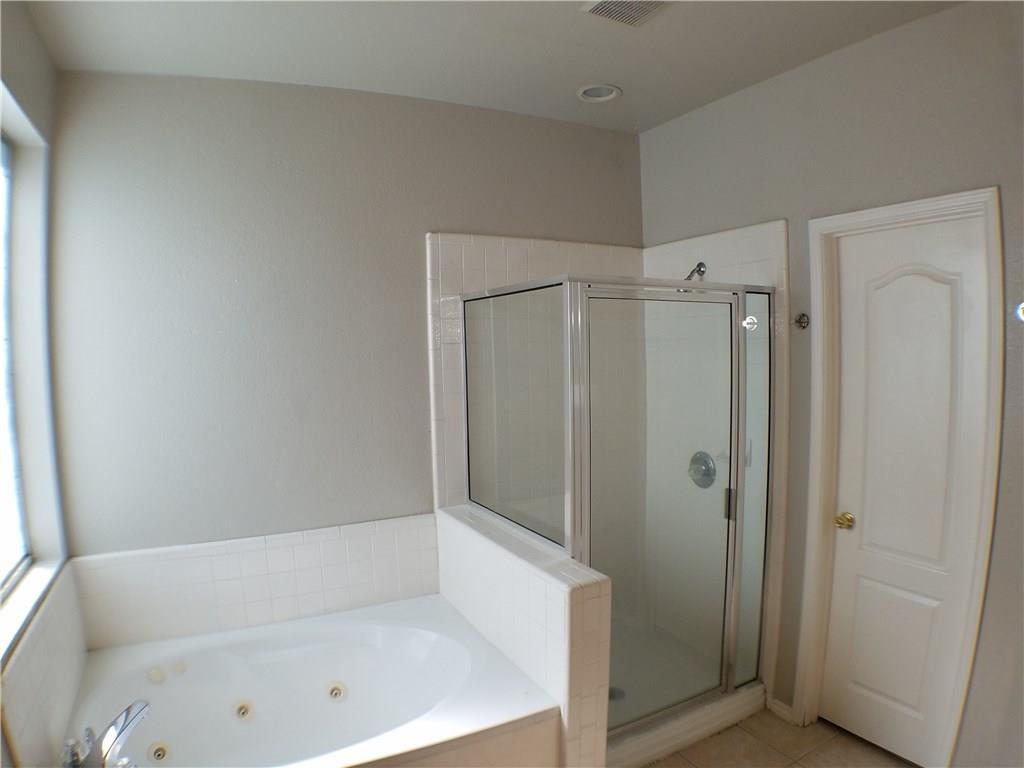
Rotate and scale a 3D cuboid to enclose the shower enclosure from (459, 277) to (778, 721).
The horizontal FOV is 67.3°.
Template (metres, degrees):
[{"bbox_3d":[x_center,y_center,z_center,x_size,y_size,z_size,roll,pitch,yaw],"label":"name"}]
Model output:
[{"bbox_3d":[0.446,0.490,3.380,1.020,1.800,0.900,-2,3,-28],"label":"shower enclosure"}]

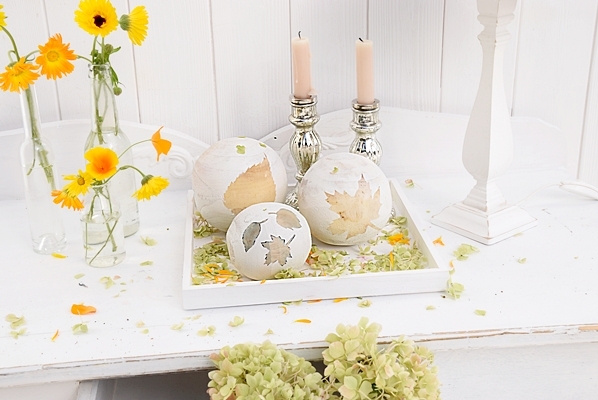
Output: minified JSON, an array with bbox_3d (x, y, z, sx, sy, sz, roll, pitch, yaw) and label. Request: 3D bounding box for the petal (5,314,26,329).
[{"bbox_3d":[-0.311,0.133,0.948,0.023,0.007,0.019,-1,23,0],"label":"petal"}]

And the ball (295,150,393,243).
[{"bbox_3d":[0.059,-0.002,1.092,0.118,0.118,0.118,-1,23,0],"label":"ball"}]

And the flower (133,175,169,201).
[{"bbox_3d":[-0.179,-0.015,1.045,0.045,0.022,0.042,-28,15,-6],"label":"flower"}]

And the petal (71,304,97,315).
[{"bbox_3d":[-0.242,0.124,0.972,0.029,0.007,0.013,-1,24,1],"label":"petal"}]

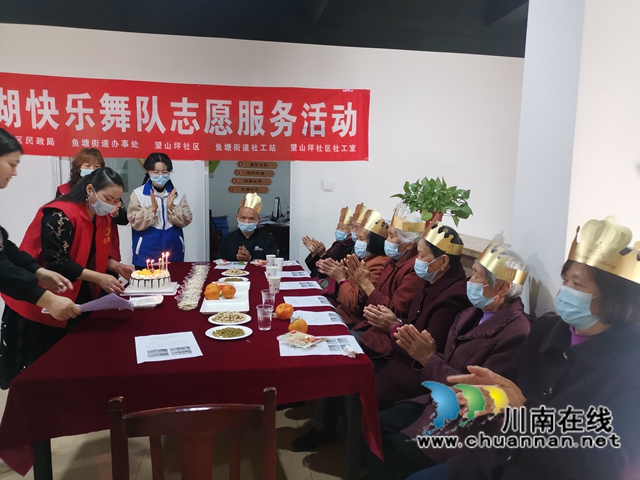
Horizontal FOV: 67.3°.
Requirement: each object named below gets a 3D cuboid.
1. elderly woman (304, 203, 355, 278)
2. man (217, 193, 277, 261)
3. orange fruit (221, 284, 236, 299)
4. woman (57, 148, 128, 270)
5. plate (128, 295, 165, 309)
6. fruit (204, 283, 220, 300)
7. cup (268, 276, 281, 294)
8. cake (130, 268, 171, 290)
[{"bbox_3d":[0.073,0.343,3.643,0.680,1.200,0.500,-1,7,-21],"label":"elderly woman"},{"bbox_3d":[-0.586,0.278,3.828,0.540,1.260,0.680,0,7,-9],"label":"man"},{"bbox_3d":[-0.474,0.266,2.478,0.073,0.072,0.073,1,7,0],"label":"orange fruit"},{"bbox_3d":[-1.569,0.157,3.344,0.500,1.570,0.360,-3,8,-30],"label":"woman"},{"bbox_3d":[-0.851,0.304,2.357,0.170,0.032,0.165,0,7,-9],"label":"plate"},{"bbox_3d":[-0.550,0.263,2.447,0.080,0.080,0.080,1,7,0],"label":"fruit"},{"bbox_3d":[-0.253,0.254,2.677,0.070,0.084,0.070,1,7,0],"label":"cup"},{"bbox_3d":[-0.955,0.221,2.735,0.218,0.078,0.218,1,7,0],"label":"cake"}]

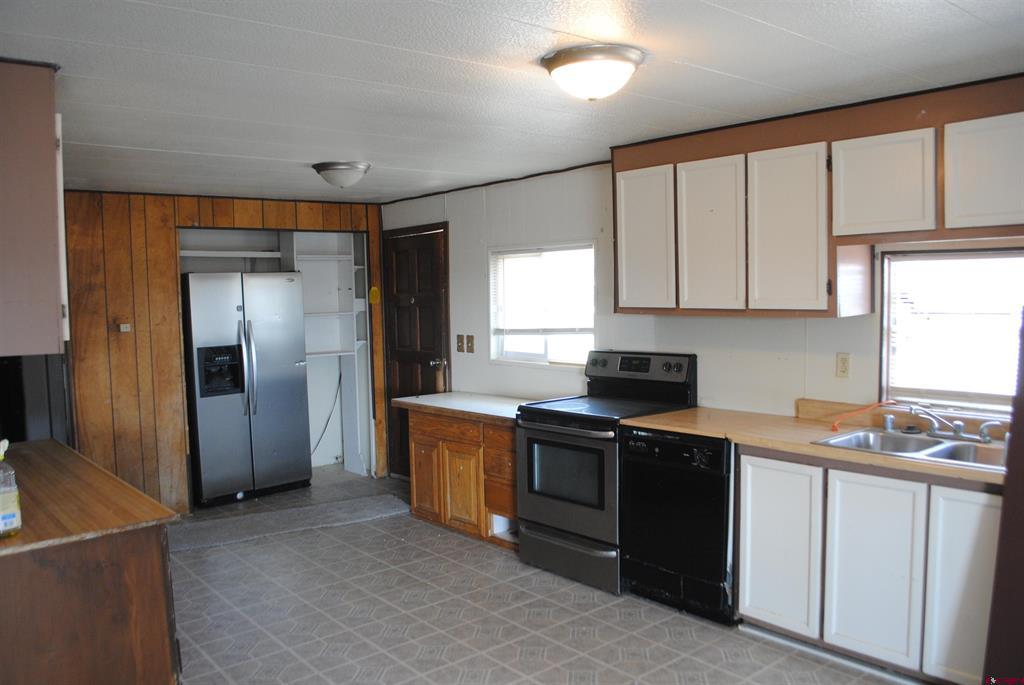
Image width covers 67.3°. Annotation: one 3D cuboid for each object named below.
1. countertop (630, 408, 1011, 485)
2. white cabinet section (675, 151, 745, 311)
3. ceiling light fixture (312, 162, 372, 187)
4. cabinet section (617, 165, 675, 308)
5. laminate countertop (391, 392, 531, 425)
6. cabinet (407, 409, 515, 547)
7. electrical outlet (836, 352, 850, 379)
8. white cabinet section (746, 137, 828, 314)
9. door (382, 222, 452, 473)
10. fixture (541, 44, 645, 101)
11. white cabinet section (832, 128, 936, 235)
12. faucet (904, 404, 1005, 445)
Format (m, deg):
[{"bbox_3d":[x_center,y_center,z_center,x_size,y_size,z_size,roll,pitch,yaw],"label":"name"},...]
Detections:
[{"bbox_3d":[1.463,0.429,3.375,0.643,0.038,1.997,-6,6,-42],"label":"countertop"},{"bbox_3d":[0.973,-0.522,3.739,0.022,0.718,0.371,-6,6,-42],"label":"white cabinet section"},{"bbox_3d":[-0.964,-0.944,4.378,0.328,0.127,0.328,-2,4,0],"label":"ceiling light fixture"},{"bbox_3d":[0.706,-0.537,4.030,0.022,0.718,0.371,-6,6,-42],"label":"cabinet section"},{"bbox_3d":[-0.173,0.438,5.239,0.557,0.041,1.407,-6,6,-42],"label":"laminate countertop"},{"bbox_3d":[-0.109,0.842,5.216,0.551,0.784,1.235,-6,6,-42],"label":"cabinet"},{"bbox_3d":[1.580,0.113,3.686,0.008,0.117,0.069,-6,6,-42],"label":"electrical outlet"},{"bbox_3d":[1.236,-0.507,3.451,0.022,0.718,0.374,-6,6,-42],"label":"white cabinet section"},{"bbox_3d":[-0.756,0.133,6.255,0.051,2.075,0.860,-6,6,-42],"label":"door"},{"bbox_3d":[0.257,-0.828,2.430,0.330,0.127,0.330,-2,4,0],"label":"fixture"},{"bbox_3d":[1.512,-0.646,3.132,0.022,0.403,0.420,-6,6,-42],"label":"white cabinet section"},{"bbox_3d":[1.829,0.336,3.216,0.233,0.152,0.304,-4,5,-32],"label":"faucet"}]

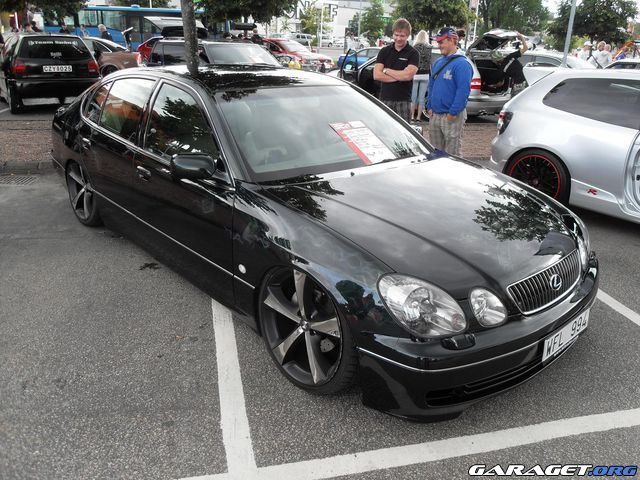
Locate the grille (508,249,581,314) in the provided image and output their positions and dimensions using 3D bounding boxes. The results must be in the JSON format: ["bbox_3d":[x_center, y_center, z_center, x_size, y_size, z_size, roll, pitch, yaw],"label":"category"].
[{"bbox_3d":[1.075,0.196,2.365,0.640,0.155,0.130,-16,28,-40],"label":"grille"}]

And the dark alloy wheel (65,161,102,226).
[{"bbox_3d":[-1.907,-0.459,4.392,0.240,0.665,0.665,-16,28,-40],"label":"dark alloy wheel"}]

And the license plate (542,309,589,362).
[{"bbox_3d":[1.153,0.436,2.407,0.480,0.110,0.020,-17,24,-39],"label":"license plate"}]

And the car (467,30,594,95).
[{"bbox_3d":[6.395,-4.516,14.455,1.770,1.450,4.500,-16,28,-38],"label":"car"}]

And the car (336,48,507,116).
[{"bbox_3d":[2.038,-3.723,11.991,4.600,1.450,1.780,21,28,39],"label":"car"}]

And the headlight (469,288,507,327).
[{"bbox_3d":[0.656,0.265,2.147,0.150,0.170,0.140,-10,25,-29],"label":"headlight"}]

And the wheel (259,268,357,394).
[{"bbox_3d":[-0.021,0.379,2.499,0.235,0.665,0.665,-16,28,-40],"label":"wheel"}]

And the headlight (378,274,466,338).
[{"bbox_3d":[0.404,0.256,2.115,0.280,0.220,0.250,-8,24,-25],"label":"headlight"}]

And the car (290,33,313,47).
[{"bbox_3d":[-2.732,-26.630,69.000,4.400,1.750,1.800,3,22,2],"label":"car"}]

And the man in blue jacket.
[{"bbox_3d":[1.405,-1.399,5.712,0.360,1.750,0.540,-9,24,-27],"label":"man in blue jacket"}]

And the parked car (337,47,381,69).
[{"bbox_3d":[2.785,-9.735,28.000,4.400,1.400,1.740,-1,22,-9],"label":"parked car"}]

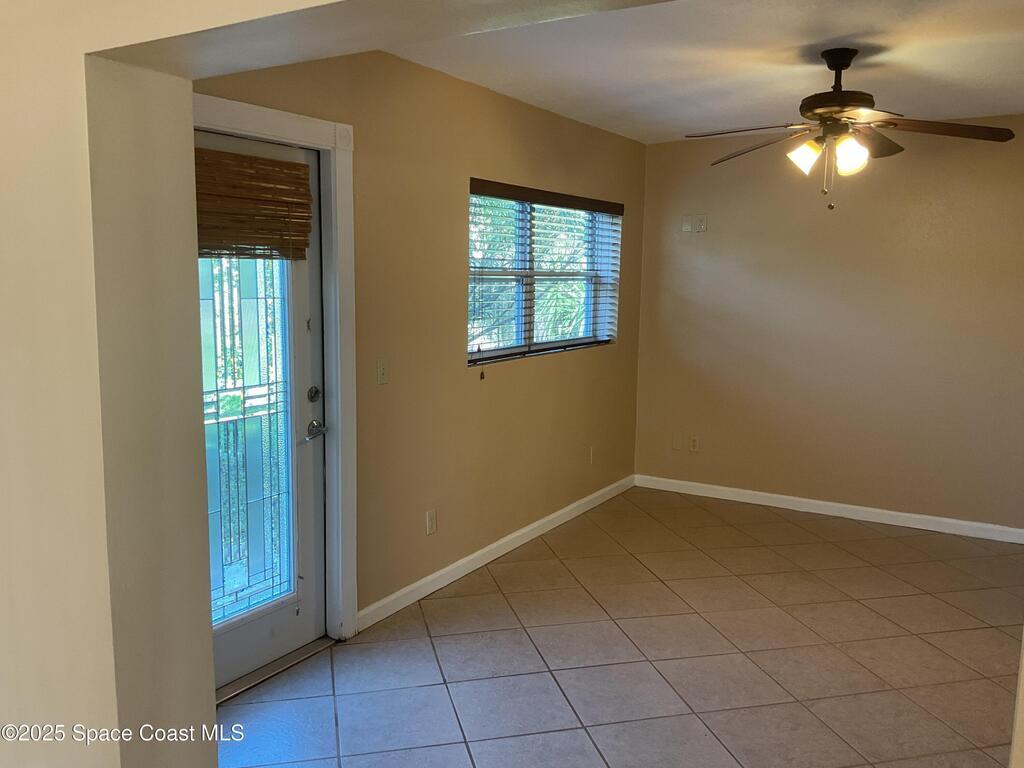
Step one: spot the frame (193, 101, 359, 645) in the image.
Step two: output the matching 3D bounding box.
[{"bbox_3d":[-1.003,0.078,3.118,0.130,2.140,1.170,5,9,31],"label":"frame"}]

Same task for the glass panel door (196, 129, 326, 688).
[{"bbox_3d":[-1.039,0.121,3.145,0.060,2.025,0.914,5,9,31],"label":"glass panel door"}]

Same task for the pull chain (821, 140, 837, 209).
[{"bbox_3d":[1.292,-0.855,3.502,0.050,0.290,0.040,3,8,20],"label":"pull chain"}]

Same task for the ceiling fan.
[{"bbox_3d":[1.341,-1.092,3.498,1.280,0.510,1.280,5,9,31],"label":"ceiling fan"}]

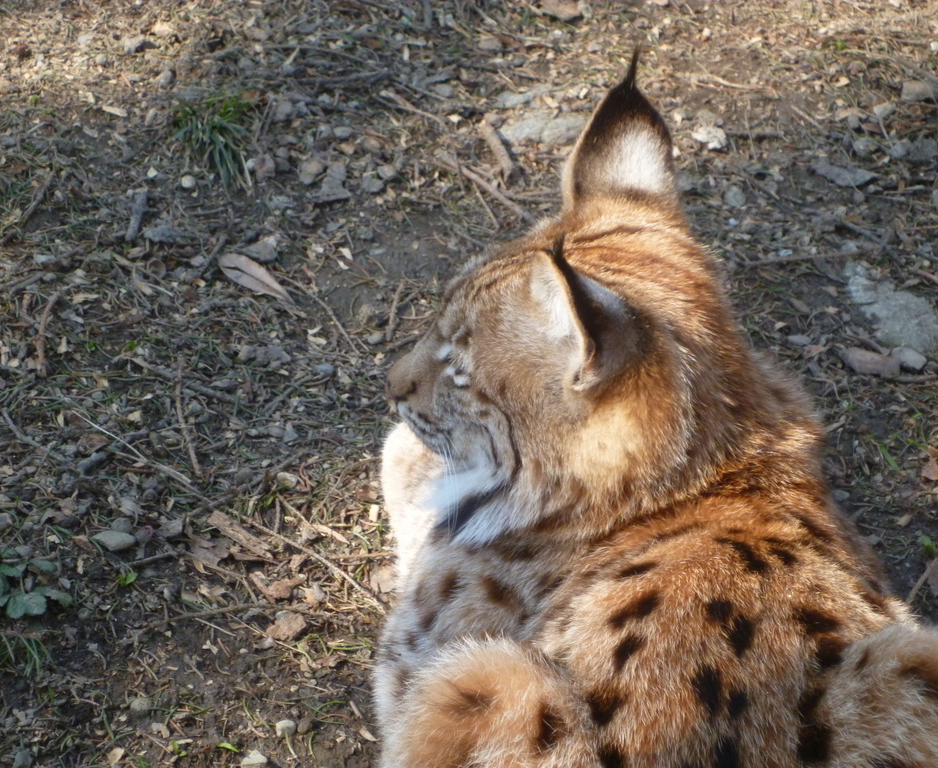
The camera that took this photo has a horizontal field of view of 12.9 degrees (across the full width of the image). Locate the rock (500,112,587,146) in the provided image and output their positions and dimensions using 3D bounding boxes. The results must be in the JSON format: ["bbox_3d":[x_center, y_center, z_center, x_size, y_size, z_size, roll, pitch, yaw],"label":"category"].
[{"bbox_3d":[0.068,-0.231,3.752,0.077,0.014,0.035,0,43,0],"label":"rock"}]

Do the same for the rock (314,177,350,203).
[{"bbox_3d":[-0.123,-0.173,3.693,0.031,0.011,0.026,0,43,0],"label":"rock"}]

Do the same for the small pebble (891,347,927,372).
[{"bbox_3d":[0.375,-0.021,3.528,0.030,0.013,0.022,0,43,0],"label":"small pebble"}]

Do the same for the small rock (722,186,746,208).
[{"bbox_3d":[0.249,-0.176,3.902,0.019,0.014,0.027,-6,40,-8],"label":"small rock"}]

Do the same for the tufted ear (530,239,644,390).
[{"bbox_3d":[0.088,-0.052,3.100,0.058,0.105,0.066,-19,39,5],"label":"tufted ear"}]

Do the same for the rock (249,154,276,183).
[{"bbox_3d":[-0.185,-0.193,3.712,0.023,0.015,0.025,0,43,0],"label":"rock"}]

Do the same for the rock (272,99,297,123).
[{"bbox_3d":[-0.159,-0.234,3.539,0.021,0.014,0.028,0,42,0],"label":"rock"}]

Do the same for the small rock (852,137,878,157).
[{"bbox_3d":[0.380,-0.227,3.963,0.025,0.014,0.021,25,46,26],"label":"small rock"}]

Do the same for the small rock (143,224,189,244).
[{"bbox_3d":[-0.250,-0.123,3.417,0.040,0.012,0.021,0,42,0],"label":"small rock"}]

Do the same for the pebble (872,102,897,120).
[{"bbox_3d":[0.402,-0.264,4.007,0.022,0.013,0.017,0,40,0],"label":"pebble"}]

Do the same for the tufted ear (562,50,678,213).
[{"bbox_3d":[0.104,-0.177,2.870,0.068,0.112,0.045,-1,14,-30],"label":"tufted ear"}]

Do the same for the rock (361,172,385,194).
[{"bbox_3d":[-0.080,-0.168,3.466,0.020,0.014,0.024,0,42,0],"label":"rock"}]

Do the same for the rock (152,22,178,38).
[{"bbox_3d":[-0.284,-0.330,3.861,0.024,0.010,0.014,0,43,0],"label":"rock"}]

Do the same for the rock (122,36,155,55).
[{"bbox_3d":[-0.288,-0.295,3.607,0.030,0.014,0.019,0,42,0],"label":"rock"}]

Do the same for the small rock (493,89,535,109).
[{"bbox_3d":[0.039,-0.245,3.554,0.036,0.010,0.025,0,42,0],"label":"small rock"}]

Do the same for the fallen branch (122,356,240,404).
[{"bbox_3d":[-0.229,-0.004,3.286,0.102,0.009,0.011,19,45,20],"label":"fallen branch"}]

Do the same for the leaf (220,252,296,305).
[{"bbox_3d":[-0.195,-0.096,3.806,0.095,0.015,0.028,31,49,32],"label":"leaf"}]

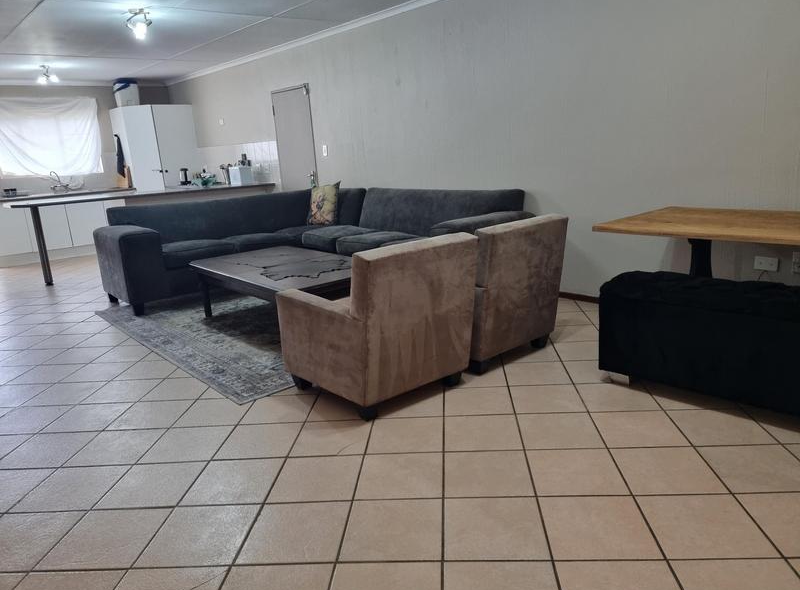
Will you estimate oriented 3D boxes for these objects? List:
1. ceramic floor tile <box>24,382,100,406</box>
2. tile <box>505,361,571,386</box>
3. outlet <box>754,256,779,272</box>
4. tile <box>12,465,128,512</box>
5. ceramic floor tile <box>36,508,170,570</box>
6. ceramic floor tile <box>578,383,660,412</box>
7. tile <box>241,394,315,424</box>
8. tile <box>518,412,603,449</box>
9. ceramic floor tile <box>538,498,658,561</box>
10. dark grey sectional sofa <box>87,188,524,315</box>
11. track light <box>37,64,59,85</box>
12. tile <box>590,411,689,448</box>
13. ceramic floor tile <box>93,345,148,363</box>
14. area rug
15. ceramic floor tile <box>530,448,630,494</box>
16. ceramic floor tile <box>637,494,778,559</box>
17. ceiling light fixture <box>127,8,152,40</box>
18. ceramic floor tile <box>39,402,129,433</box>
[{"bbox_3d":[-2.006,0.600,3.628,0.343,0.010,0.343,-3,14,5],"label":"ceramic floor tile"},{"bbox_3d":[0.771,0.447,3.395,0.343,0.010,0.343,-3,14,5],"label":"tile"},{"bbox_3d":[2.180,-0.186,3.574,0.020,0.076,0.122,-16,18,-38],"label":"outlet"},{"bbox_3d":[-1.380,0.820,2.555,0.343,0.010,0.343,-3,14,5],"label":"tile"},{"bbox_3d":[-1.027,0.858,2.128,0.331,0.010,0.331,-3,14,5],"label":"ceramic floor tile"},{"bbox_3d":[1.090,0.514,3.025,0.343,0.010,0.343,-3,14,5],"label":"ceramic floor tile"},{"bbox_3d":[-0.619,0.592,3.076,0.331,0.010,0.331,-3,14,5],"label":"tile"},{"bbox_3d":[0.706,0.608,2.670,0.331,0.010,0.331,-3,14,5],"label":"tile"},{"bbox_3d":[0.658,0.777,2.011,0.331,0.010,0.331,-3,14,5],"label":"ceramic floor tile"},{"bbox_3d":[-0.880,-0.370,5.183,2.416,0.883,3.421,-16,18,-38],"label":"dark grey sectional sofa"},{"bbox_3d":[-4.095,-2.559,6.991,0.290,0.230,0.260,-15,18,-37],"label":"track light"},{"bbox_3d":[1.066,0.600,2.688,0.343,0.010,0.343,-3,14,5],"label":"tile"},{"bbox_3d":[-1.887,0.418,4.172,0.331,0.010,0.331,-3,14,5],"label":"ceramic floor tile"},{"bbox_3d":[-1.073,0.162,5.062,2.050,0.010,3.111,-15,18,-37],"label":"area rug"},{"bbox_3d":[0.673,0.682,2.305,0.331,0.010,0.331,-3,14,5],"label":"ceramic floor tile"},{"bbox_3d":[1.015,0.772,2.015,0.343,0.010,0.343,-3,14,5],"label":"ceramic floor tile"},{"bbox_3d":[-2.107,-2.176,4.873,0.220,0.250,0.220,-9,15,-19],"label":"ceiling light fixture"},{"bbox_3d":[-1.624,0.647,3.165,0.331,0.010,0.331,-3,14,5],"label":"ceramic floor tile"}]

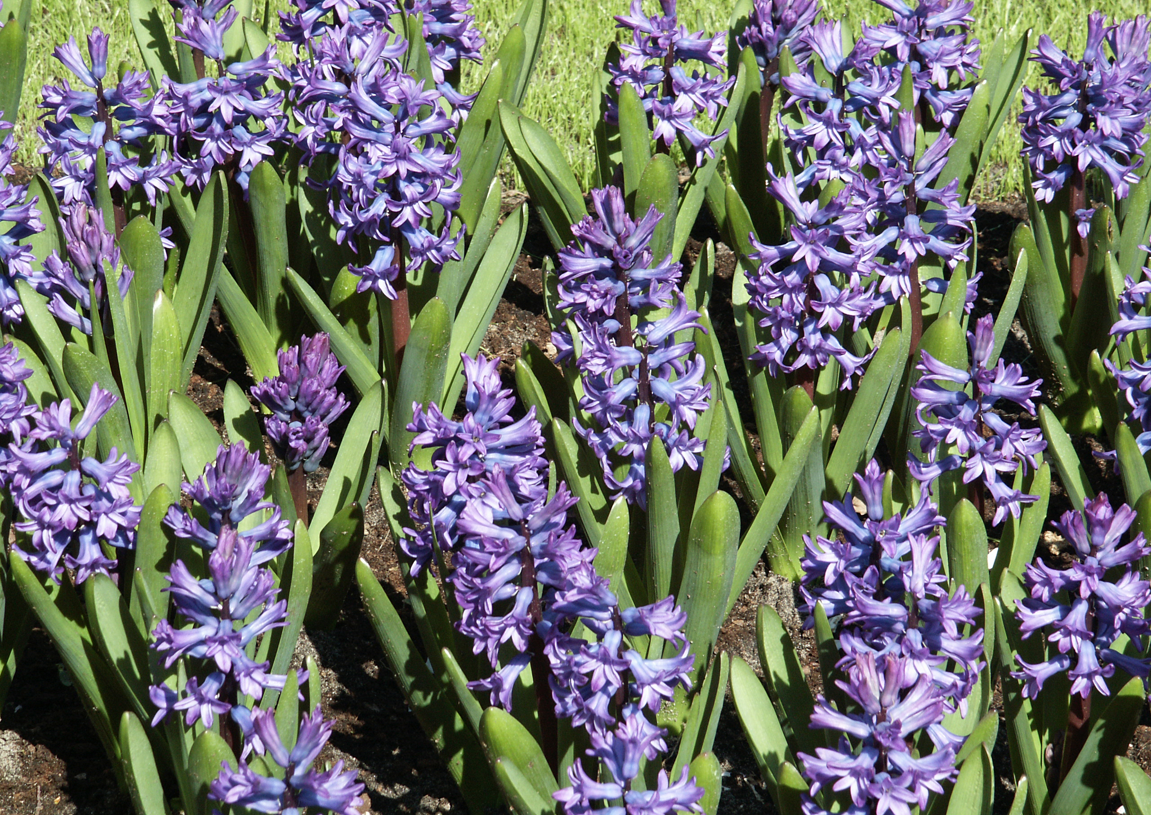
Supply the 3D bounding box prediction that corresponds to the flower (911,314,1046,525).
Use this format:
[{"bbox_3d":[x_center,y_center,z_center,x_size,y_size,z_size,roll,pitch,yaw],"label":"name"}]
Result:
[{"bbox_3d":[0.232,0.005,3.762,0.077,0.118,0.077,0,27,0],"label":"flower"}]

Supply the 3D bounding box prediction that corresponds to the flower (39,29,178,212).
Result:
[{"bbox_3d":[-0.294,-0.179,4.096,0.085,0.112,0.085,0,27,0],"label":"flower"}]

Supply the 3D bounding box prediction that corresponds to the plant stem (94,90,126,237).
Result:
[{"bbox_3d":[-0.307,-0.158,4.303,0.012,0.121,0.012,-5,27,0],"label":"plant stem"}]

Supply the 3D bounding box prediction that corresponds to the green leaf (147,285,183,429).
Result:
[{"bbox_3d":[-0.254,-0.025,4.003,0.019,0.112,0.014,2,33,-1],"label":"green leaf"}]

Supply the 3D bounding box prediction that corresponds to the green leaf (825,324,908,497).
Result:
[{"bbox_3d":[0.174,0.014,3.978,0.024,0.150,0.015,20,26,1],"label":"green leaf"}]

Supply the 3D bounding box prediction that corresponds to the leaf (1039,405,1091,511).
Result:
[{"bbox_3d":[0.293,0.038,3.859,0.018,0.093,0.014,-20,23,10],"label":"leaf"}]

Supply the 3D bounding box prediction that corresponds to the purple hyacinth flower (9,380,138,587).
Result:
[{"bbox_3d":[-0.288,0.044,3.748,0.076,0.113,0.078,-6,25,3],"label":"purple hyacinth flower"}]

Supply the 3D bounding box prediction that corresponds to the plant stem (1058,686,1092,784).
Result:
[{"bbox_3d":[0.281,0.181,3.643,0.010,0.069,0.011,9,25,-4],"label":"plant stem"}]

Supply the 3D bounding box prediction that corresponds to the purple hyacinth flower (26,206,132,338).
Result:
[{"bbox_3d":[-0.306,-0.085,4.024,0.062,0.078,0.060,-6,25,3],"label":"purple hyacinth flower"}]

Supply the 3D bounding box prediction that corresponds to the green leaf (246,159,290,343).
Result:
[{"bbox_3d":[-0.196,-0.096,4.176,0.025,0.135,0.016,0,25,0],"label":"green leaf"}]

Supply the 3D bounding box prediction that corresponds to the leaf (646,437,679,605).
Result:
[{"bbox_3d":[0.050,0.080,3.852,0.019,0.140,0.013,-2,27,1],"label":"leaf"}]

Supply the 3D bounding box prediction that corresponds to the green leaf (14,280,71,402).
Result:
[{"bbox_3d":[-0.322,-0.034,4.000,0.018,0.102,0.014,-17,26,9],"label":"green leaf"}]

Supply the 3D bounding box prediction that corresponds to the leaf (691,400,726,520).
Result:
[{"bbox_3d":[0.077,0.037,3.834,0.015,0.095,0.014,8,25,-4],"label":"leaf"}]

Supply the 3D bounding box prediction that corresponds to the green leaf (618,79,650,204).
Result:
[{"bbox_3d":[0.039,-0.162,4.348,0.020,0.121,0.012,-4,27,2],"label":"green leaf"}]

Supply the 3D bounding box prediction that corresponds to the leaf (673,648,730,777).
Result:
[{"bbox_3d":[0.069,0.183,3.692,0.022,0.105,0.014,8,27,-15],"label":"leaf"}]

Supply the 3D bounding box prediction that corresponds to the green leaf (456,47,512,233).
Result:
[{"bbox_3d":[-0.060,-0.174,4.289,0.025,0.134,0.018,9,25,-4],"label":"green leaf"}]

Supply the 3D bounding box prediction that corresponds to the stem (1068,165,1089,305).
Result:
[{"bbox_3d":[0.287,-0.097,3.716,0.009,0.091,0.009,0,26,0],"label":"stem"}]

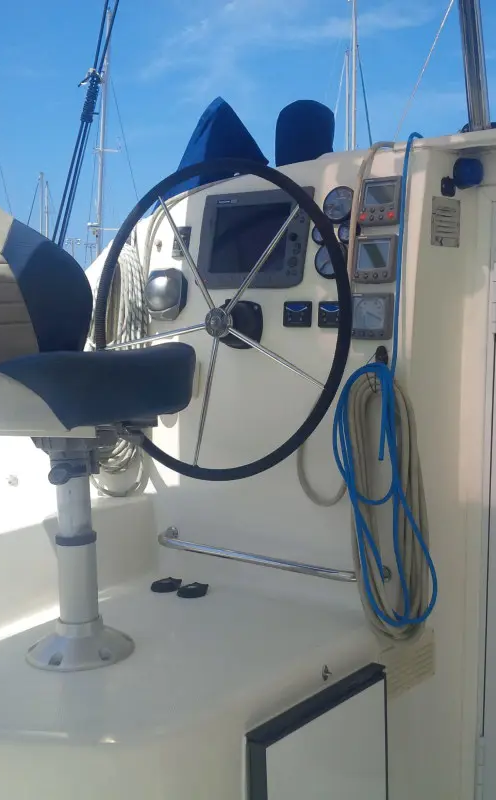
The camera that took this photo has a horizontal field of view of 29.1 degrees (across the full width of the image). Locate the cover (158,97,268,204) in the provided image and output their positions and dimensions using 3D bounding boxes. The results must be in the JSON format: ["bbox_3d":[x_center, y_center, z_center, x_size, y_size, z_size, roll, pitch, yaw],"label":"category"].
[{"bbox_3d":[-0.100,-0.721,2.760,0.280,0.310,0.220,4,6,37],"label":"cover"}]

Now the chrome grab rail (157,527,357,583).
[{"bbox_3d":[0.040,0.383,2.323,0.660,0.040,0.068,4,6,37],"label":"chrome grab rail"}]

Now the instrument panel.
[{"bbox_3d":[0.035,-0.362,2.467,0.770,0.420,0.090,4,-5,37],"label":"instrument panel"}]

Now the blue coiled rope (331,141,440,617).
[{"bbox_3d":[0.312,-0.040,2.170,0.240,1.100,0.120,4,6,37],"label":"blue coiled rope"}]

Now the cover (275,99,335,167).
[{"bbox_3d":[0.156,-0.728,2.620,0.165,0.200,0.165,0,5,0],"label":"cover"}]

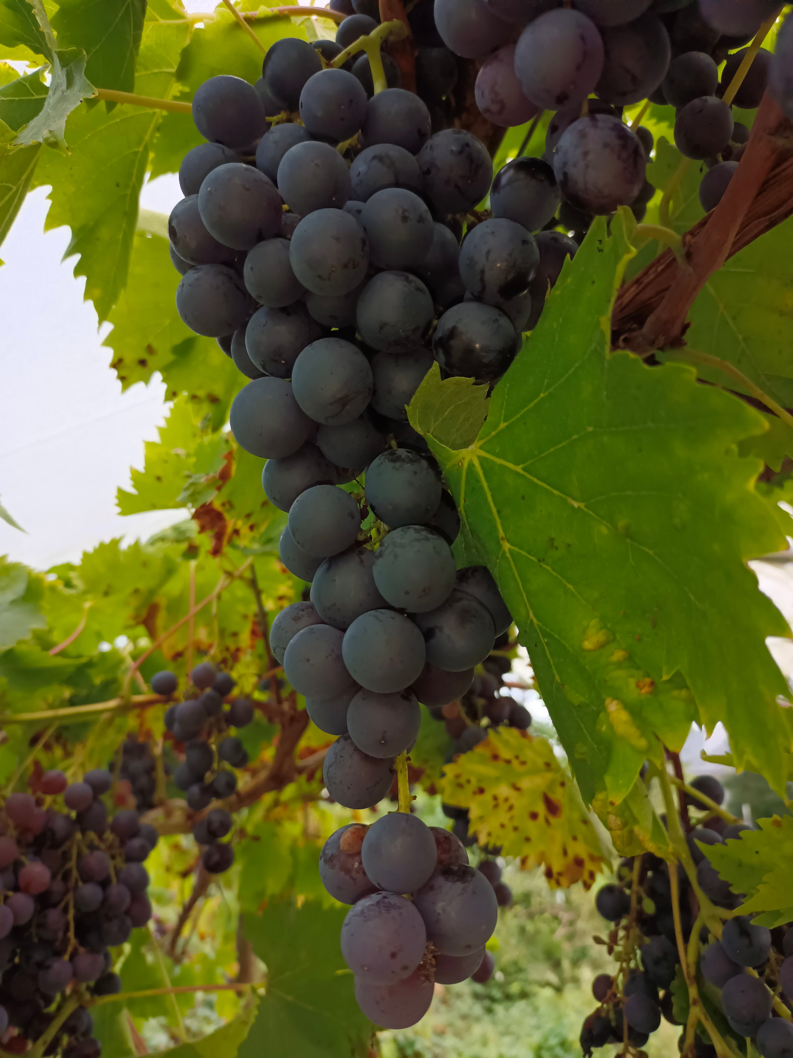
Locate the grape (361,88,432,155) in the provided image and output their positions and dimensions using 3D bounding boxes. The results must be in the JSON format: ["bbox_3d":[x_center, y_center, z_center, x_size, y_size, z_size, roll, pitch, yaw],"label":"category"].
[{"bbox_3d":[0.000,-0.125,0.234,0.021,0.022,0.021,0,-18,0],"label":"grape"}]

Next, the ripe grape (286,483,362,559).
[{"bbox_3d":[-0.019,-0.002,0.201,0.019,0.019,0.019,3,-15,-5],"label":"ripe grape"}]

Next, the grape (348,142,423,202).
[{"bbox_3d":[-0.003,-0.104,0.229,0.022,0.022,0.022,0,-18,0],"label":"grape"}]

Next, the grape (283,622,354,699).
[{"bbox_3d":[-0.019,0.034,0.196,0.019,0.019,0.019,3,-15,-5],"label":"grape"}]

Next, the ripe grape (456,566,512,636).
[{"bbox_3d":[0.021,0.021,0.210,0.021,0.022,0.021,0,-18,0],"label":"ripe grape"}]

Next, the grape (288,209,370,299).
[{"bbox_3d":[-0.017,-0.070,0.194,0.020,0.021,0.020,3,-15,-6],"label":"grape"}]

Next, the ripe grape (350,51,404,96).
[{"bbox_3d":[-0.006,-0.145,0.245,0.017,0.017,0.017,2,-15,-3],"label":"ripe grape"}]

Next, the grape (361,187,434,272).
[{"bbox_3d":[0.001,-0.086,0.218,0.021,0.022,0.021,0,-18,0],"label":"grape"}]

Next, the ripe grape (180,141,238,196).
[{"bbox_3d":[-0.051,-0.098,0.211,0.018,0.018,0.018,5,-15,-16],"label":"ripe grape"}]

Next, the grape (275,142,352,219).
[{"bbox_3d":[-0.024,-0.102,0.221,0.021,0.022,0.021,0,-18,0],"label":"grape"}]

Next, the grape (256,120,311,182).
[{"bbox_3d":[-0.030,-0.103,0.212,0.018,0.019,0.018,4,-15,-10],"label":"grape"}]

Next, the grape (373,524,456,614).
[{"bbox_3d":[0.005,0.010,0.195,0.021,0.022,0.021,0,-16,0],"label":"grape"}]

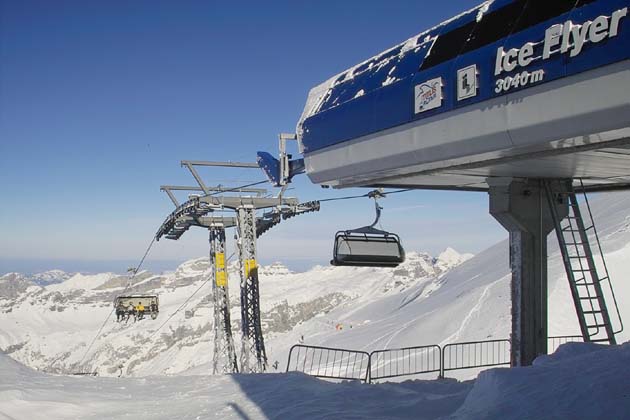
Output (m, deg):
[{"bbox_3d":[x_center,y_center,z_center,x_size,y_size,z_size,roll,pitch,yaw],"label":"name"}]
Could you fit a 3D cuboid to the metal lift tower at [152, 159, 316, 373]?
[{"bbox_3d":[-5.360,4.314,42.243,7.700,13.600,13.300,1,-3,-25],"label":"metal lift tower"}]

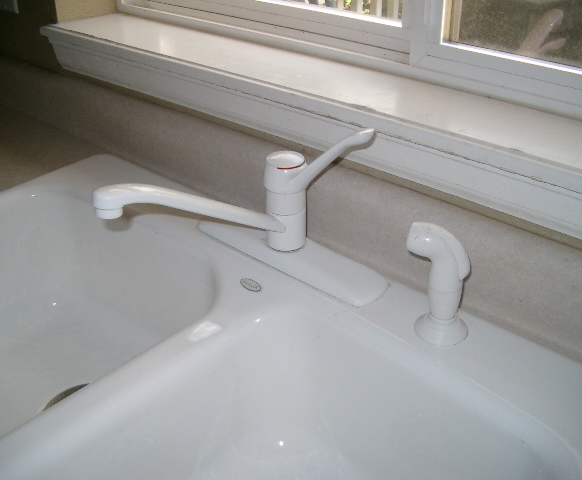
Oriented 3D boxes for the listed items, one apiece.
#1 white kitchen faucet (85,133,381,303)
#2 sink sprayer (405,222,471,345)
[{"bbox_3d":[-0.073,-0.024,0.655,0.254,0.172,0.265,24,38,35],"label":"white kitchen faucet"},{"bbox_3d":[0.133,0.035,0.608,0.065,0.114,0.050,11,32,19],"label":"sink sprayer"}]

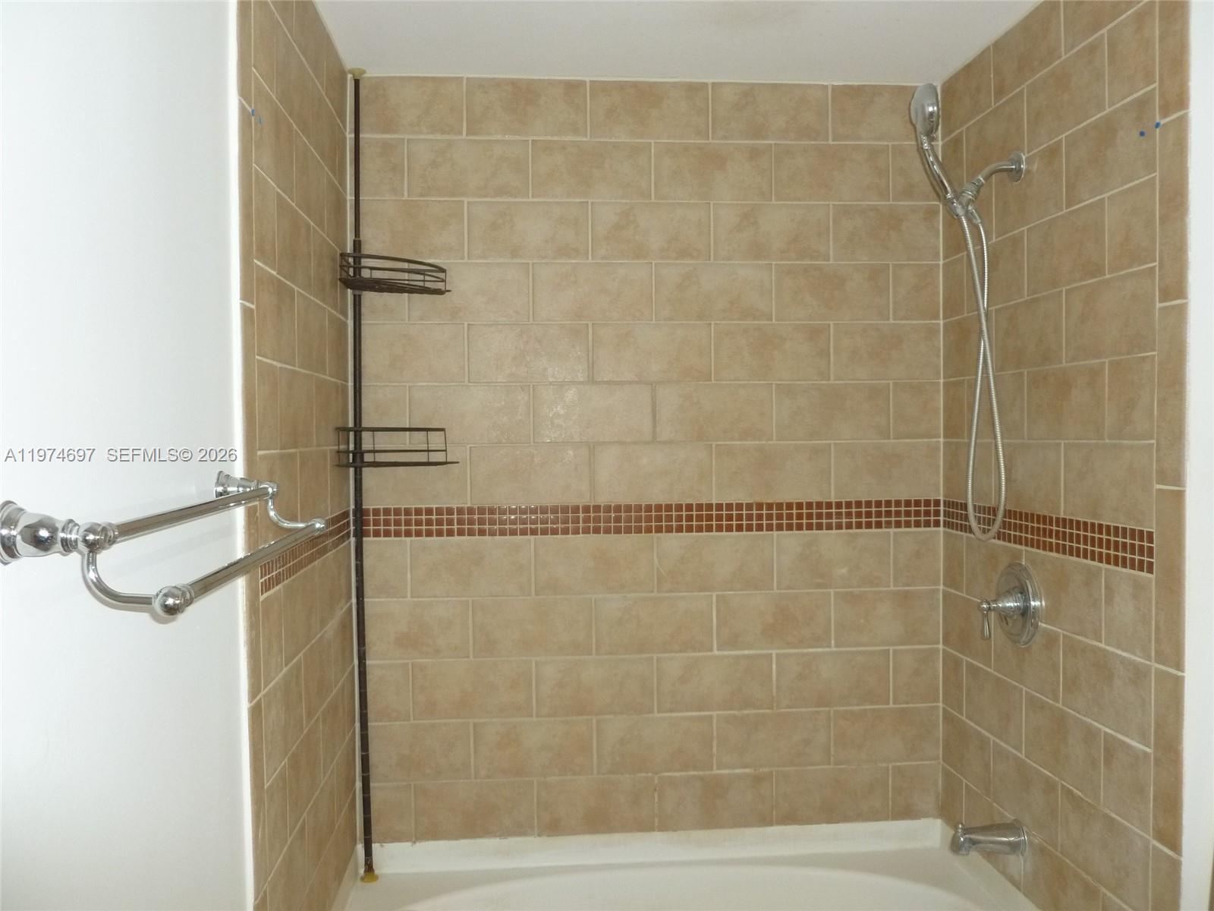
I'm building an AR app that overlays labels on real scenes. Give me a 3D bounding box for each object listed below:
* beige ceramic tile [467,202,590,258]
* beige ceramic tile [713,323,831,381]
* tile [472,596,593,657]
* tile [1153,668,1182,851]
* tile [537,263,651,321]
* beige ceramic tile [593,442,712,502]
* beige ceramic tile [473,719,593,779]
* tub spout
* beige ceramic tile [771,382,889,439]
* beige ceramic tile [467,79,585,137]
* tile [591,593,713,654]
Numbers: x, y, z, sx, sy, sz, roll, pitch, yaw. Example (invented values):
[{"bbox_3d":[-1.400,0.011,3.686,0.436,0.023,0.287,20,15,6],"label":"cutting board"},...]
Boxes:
[{"bbox_3d":[-0.194,-0.554,2.432,0.297,0.144,0.010,-1,1,-5],"label":"beige ceramic tile"},{"bbox_3d":[0.423,-0.264,2.516,0.304,0.149,0.010,-1,1,-5],"label":"beige ceramic tile"},{"bbox_3d":[-0.187,0.431,2.478,0.304,0.149,0.010,-1,1,-5],"label":"tile"},{"bbox_3d":[0.955,0.515,1.663,0.010,0.304,0.078,-1,1,-5],"label":"tile"},{"bbox_3d":[-0.035,-0.410,2.470,0.301,0.145,0.010,-1,1,-5],"label":"tile"},{"bbox_3d":[0.118,0.044,2.492,0.302,0.144,0.010,-1,1,-5],"label":"beige ceramic tile"},{"bbox_3d":[-0.186,0.740,2.485,0.304,0.149,0.010,-1,1,-5],"label":"beige ceramic tile"},{"bbox_3d":[0.830,0.836,2.140,0.145,0.070,0.066,-1,1,-5],"label":"tub spout"},{"bbox_3d":[0.580,-0.113,2.528,0.303,0.148,0.010,-1,1,-5],"label":"beige ceramic tile"},{"bbox_3d":[-0.198,-0.855,2.429,0.297,0.141,0.010,-1,1,-5],"label":"beige ceramic tile"},{"bbox_3d":[0.120,0.424,2.472,0.298,0.145,0.010,-1,1,-5],"label":"tile"}]

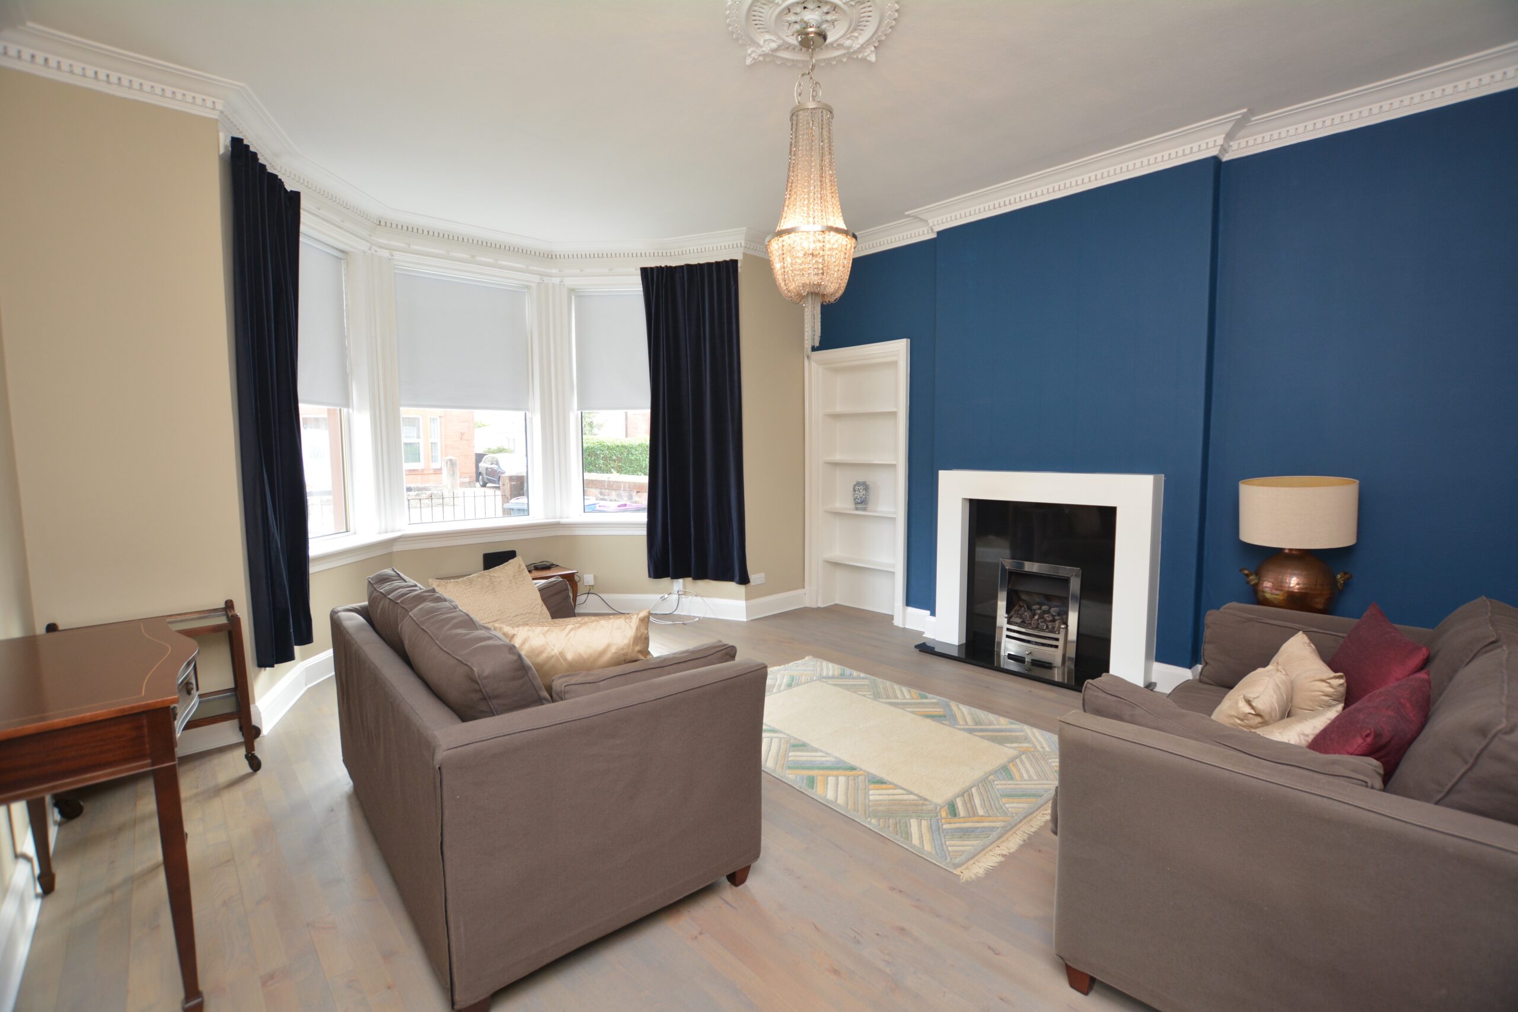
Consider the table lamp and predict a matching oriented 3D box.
[{"bbox_3d":[2.346,0.185,2.750,0.390,0.610,0.390,-4,6,-42],"label":"table lamp"}]

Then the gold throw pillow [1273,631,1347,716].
[{"bbox_3d":[1.502,0.511,1.790,0.140,0.350,0.360,32,16,19],"label":"gold throw pillow"}]

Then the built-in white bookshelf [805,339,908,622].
[{"bbox_3d":[0.829,-0.180,5.058,0.921,2.111,0.280,4,6,42],"label":"built-in white bookshelf"}]

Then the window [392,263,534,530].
[{"bbox_3d":[-2.187,-0.786,4.773,0.932,1.819,0.120,-4,6,-38],"label":"window"}]

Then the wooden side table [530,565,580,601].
[{"bbox_3d":[-1.788,0.741,4.582,0.460,0.470,0.840,4,7,44],"label":"wooden side table"}]

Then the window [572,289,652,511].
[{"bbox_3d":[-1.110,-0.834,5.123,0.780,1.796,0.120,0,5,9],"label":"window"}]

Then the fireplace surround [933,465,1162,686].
[{"bbox_3d":[1.732,0.380,3.948,1.265,1.176,0.170,4,7,44],"label":"fireplace surround"}]

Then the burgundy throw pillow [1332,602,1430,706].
[{"bbox_3d":[1.774,0.511,1.859,0.150,0.420,0.420,25,23,25],"label":"burgundy throw pillow"}]

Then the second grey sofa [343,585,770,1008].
[{"bbox_3d":[-0.813,0.677,2.174,0.872,0.840,1.557,-4,6,-40],"label":"second grey sofa"}]

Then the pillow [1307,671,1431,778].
[{"bbox_3d":[1.429,0.537,1.520,0.390,0.380,0.150,-4,44,-42],"label":"pillow"}]

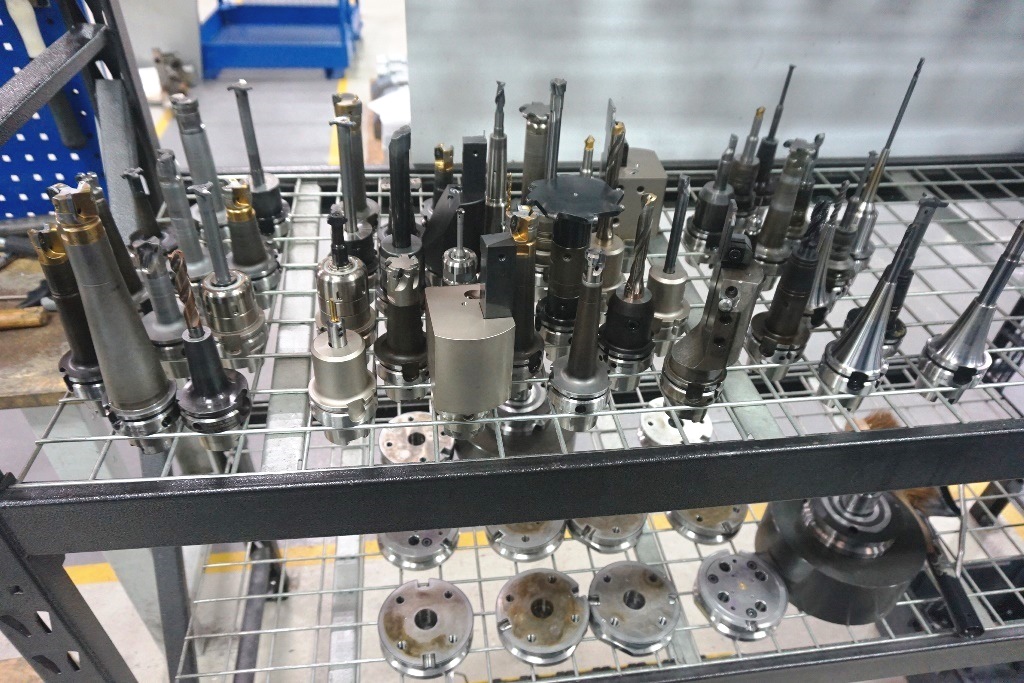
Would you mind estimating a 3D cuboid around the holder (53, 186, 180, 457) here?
[{"bbox_3d":[-0.342,-0.011,0.598,0.063,0.265,0.063,4,37,-3],"label":"holder"}]

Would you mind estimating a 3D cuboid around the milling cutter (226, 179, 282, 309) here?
[{"bbox_3d":[-0.308,-0.113,0.801,0.063,0.158,0.063,-1,41,-9],"label":"milling cutter"}]

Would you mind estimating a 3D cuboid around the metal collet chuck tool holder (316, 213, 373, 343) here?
[{"bbox_3d":[-0.177,-0.054,0.723,0.063,0.179,0.063,-1,38,-9],"label":"metal collet chuck tool holder"}]

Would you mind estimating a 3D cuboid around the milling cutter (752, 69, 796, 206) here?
[{"bbox_3d":[0.384,-0.288,1.010,0.063,0.233,0.063,-4,40,-6],"label":"milling cutter"}]

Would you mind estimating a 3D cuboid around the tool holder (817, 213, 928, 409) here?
[{"bbox_3d":[0.364,-0.024,0.686,0.063,0.214,0.063,2,38,-1],"label":"tool holder"}]

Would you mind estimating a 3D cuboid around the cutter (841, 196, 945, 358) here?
[{"bbox_3d":[0.415,-0.057,0.747,0.063,0.210,0.063,-3,39,-7],"label":"cutter"}]

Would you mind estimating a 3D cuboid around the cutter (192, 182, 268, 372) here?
[{"bbox_3d":[-0.294,-0.062,0.704,0.063,0.211,0.063,-3,40,-7],"label":"cutter"}]

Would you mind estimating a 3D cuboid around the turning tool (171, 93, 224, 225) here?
[{"bbox_3d":[-0.388,-0.205,0.870,0.063,0.208,0.063,-4,40,-7],"label":"turning tool"}]

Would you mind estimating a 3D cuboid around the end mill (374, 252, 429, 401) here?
[{"bbox_3d":[-0.112,-0.014,0.700,0.063,0.161,0.063,-1,41,-9],"label":"end mill"}]

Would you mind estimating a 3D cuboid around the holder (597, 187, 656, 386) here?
[{"bbox_3d":[0.127,-0.048,0.712,0.063,0.222,0.063,-4,40,-7],"label":"holder"}]

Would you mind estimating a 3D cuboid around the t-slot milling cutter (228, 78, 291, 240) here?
[{"bbox_3d":[-0.322,-0.215,0.871,0.063,0.225,0.063,-3,40,-7],"label":"t-slot milling cutter"}]

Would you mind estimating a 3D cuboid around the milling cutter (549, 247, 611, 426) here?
[{"bbox_3d":[0.071,0.000,0.665,0.063,0.204,0.063,-4,40,-7],"label":"milling cutter"}]

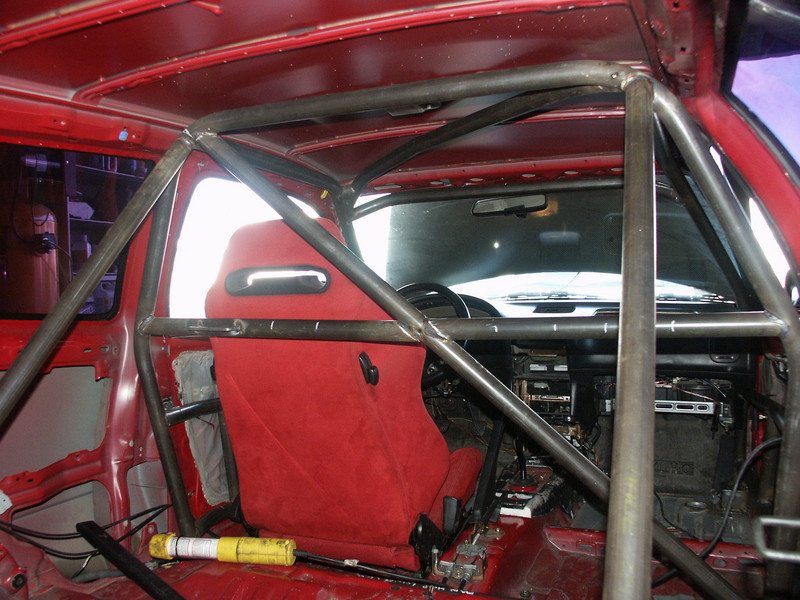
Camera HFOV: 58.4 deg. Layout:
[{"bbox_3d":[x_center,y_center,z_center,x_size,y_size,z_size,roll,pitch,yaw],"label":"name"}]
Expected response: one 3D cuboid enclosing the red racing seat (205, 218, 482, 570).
[{"bbox_3d":[-0.105,0.265,1.970,0.550,0.875,0.820,-1,-2,22],"label":"red racing seat"}]

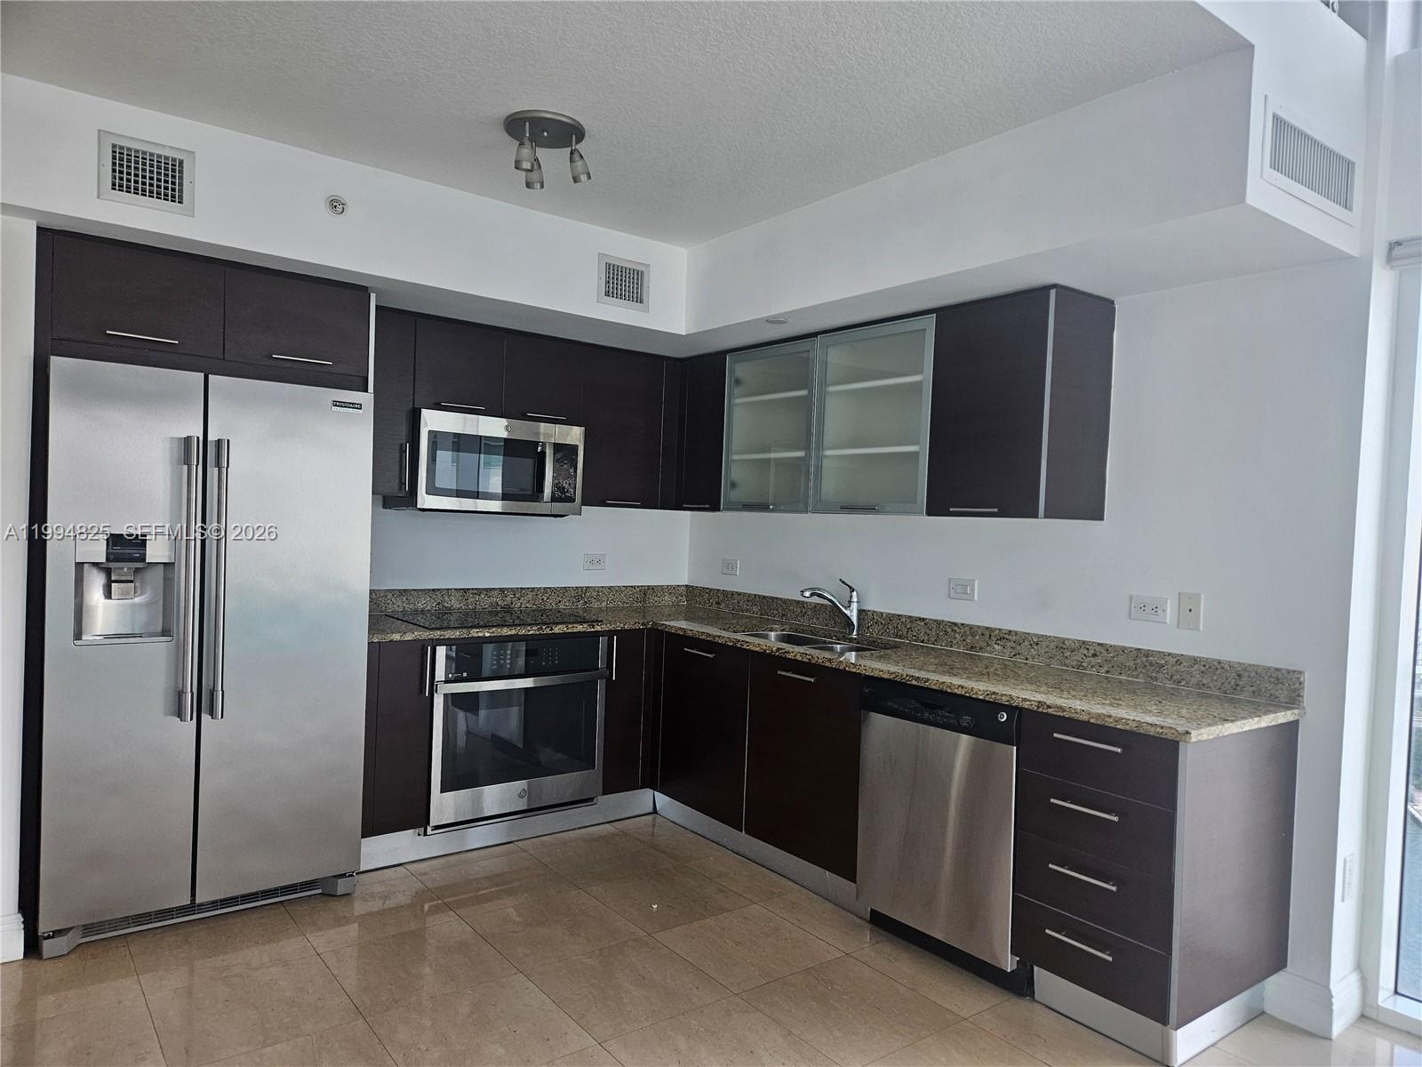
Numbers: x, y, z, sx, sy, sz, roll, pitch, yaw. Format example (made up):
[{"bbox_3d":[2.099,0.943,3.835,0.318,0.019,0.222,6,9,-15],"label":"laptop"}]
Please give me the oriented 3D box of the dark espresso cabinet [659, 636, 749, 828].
[{"bbox_3d":[0.210,0.801,4.087,0.620,0.707,0.610,1,1,-37],"label":"dark espresso cabinet"}]

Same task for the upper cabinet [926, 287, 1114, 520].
[{"bbox_3d":[1.055,-0.418,3.251,0.345,0.739,0.471,1,1,-37],"label":"upper cabinet"}]

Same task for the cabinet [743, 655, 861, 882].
[{"bbox_3d":[0.567,0.818,3.593,0.619,0.708,0.596,2,1,-37],"label":"cabinet"}]

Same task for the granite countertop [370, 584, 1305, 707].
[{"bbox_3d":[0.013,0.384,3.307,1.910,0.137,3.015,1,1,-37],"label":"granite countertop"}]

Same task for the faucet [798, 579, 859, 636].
[{"bbox_3d":[0.501,0.308,3.906,0.305,0.241,0.060,2,1,-27],"label":"faucet"}]

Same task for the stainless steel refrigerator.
[{"bbox_3d":[-1.781,0.371,3.302,0.919,1.767,0.808,1,1,-37],"label":"stainless steel refrigerator"}]

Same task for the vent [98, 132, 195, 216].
[{"bbox_3d":[-1.652,-1.053,2.773,0.246,0.195,0.015,1,1,-37],"label":"vent"}]

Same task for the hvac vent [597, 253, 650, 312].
[{"bbox_3d":[-0.348,-1.003,3.795,0.240,0.195,0.020,2,1,-37],"label":"hvac vent"}]

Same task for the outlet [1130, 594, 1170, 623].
[{"bbox_3d":[1.409,0.243,3.039,0.008,0.081,0.129,1,1,-37],"label":"outlet"}]

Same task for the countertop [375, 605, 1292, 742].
[{"bbox_3d":[0.011,0.433,3.299,1.899,0.028,3.015,2,1,-37],"label":"countertop"}]

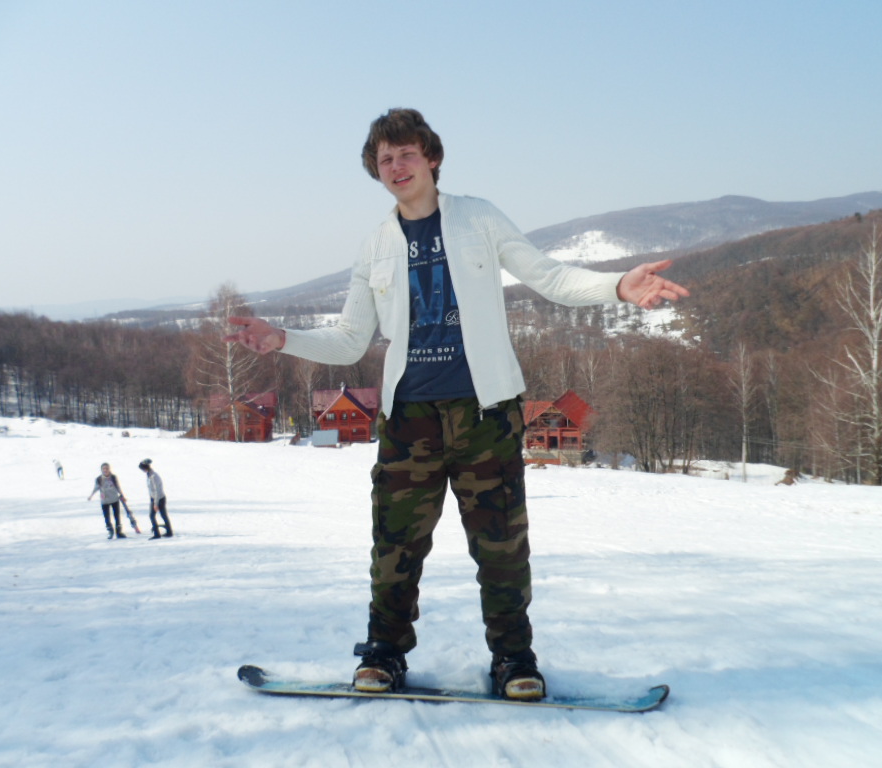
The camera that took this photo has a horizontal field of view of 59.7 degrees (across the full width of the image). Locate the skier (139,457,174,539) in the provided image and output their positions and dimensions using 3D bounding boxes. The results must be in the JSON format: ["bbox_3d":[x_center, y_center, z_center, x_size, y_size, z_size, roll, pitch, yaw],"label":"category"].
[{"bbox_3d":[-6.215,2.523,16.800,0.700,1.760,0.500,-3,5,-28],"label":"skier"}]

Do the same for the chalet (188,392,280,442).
[{"bbox_3d":[-31.566,5.020,117.000,9.900,7.800,8.800,-1,4,0],"label":"chalet"}]

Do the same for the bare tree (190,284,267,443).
[{"bbox_3d":[-28.037,-2.823,101.000,9.500,20.300,9.500,-1,4,0],"label":"bare tree"}]

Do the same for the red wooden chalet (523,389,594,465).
[{"bbox_3d":[15.562,5.581,101.000,8.300,9.300,10.000,1,5,21],"label":"red wooden chalet"}]

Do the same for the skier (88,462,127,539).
[{"bbox_3d":[-7.285,2.545,16.800,0.850,1.640,0.450,-3,5,-19],"label":"skier"}]

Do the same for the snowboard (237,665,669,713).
[{"bbox_3d":[0.035,1.014,2.570,1.430,0.080,0.260,1,-9,5],"label":"snowboard"}]

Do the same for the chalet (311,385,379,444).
[{"bbox_3d":[-13.659,4.362,110.000,8.800,8.100,8.600,-1,4,3],"label":"chalet"}]

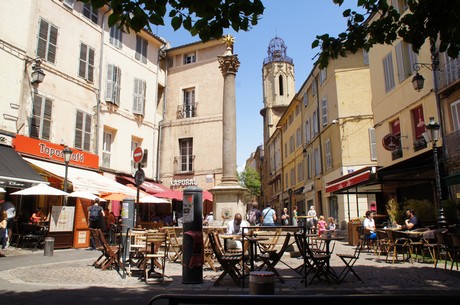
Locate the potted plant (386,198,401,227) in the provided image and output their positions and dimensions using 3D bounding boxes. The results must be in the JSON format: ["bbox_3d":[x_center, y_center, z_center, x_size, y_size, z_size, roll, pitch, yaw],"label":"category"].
[{"bbox_3d":[5.638,2.509,12.030,0.550,1.600,0.550,0,-10,0],"label":"potted plant"}]

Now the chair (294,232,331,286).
[{"bbox_3d":[1.464,1.812,6.017,0.510,0.850,0.440,1,-10,-5],"label":"chair"}]

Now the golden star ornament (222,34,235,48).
[{"bbox_3d":[-0.047,-4.720,14.644,0.500,0.580,0.320,-3,-11,15],"label":"golden star ornament"}]

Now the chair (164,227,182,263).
[{"bbox_3d":[-1.420,2.379,9.038,0.500,0.860,0.440,-4,-11,18],"label":"chair"}]

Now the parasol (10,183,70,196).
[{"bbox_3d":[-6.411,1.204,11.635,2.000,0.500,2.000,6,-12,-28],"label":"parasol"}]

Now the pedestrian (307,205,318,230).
[{"bbox_3d":[4.553,3.811,19.174,0.500,1.630,0.350,0,-10,0],"label":"pedestrian"}]

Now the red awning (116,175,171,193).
[{"bbox_3d":[-4.685,2.035,20.720,2.000,1.000,4.153,-4,-11,20],"label":"red awning"}]

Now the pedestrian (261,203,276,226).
[{"bbox_3d":[1.573,2.885,13.817,0.560,1.700,0.360,-1,-11,3],"label":"pedestrian"}]

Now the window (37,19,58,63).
[{"bbox_3d":[-8.308,-5.046,15.736,0.120,1.900,1.030,-4,-11,21],"label":"window"}]

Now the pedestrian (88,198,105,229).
[{"bbox_3d":[-4.702,2.547,12.228,0.550,1.720,0.400,2,-11,-12],"label":"pedestrian"}]

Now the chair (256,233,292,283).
[{"bbox_3d":[0.791,1.846,6.177,0.510,0.850,0.440,-1,-10,4],"label":"chair"}]

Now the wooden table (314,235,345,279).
[{"bbox_3d":[1.869,1.960,6.389,0.630,0.730,0.630,-3,-11,15],"label":"wooden table"}]

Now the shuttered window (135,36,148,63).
[{"bbox_3d":[-5.689,-6.670,22.301,0.120,1.650,1.130,-5,-11,25],"label":"shuttered window"}]

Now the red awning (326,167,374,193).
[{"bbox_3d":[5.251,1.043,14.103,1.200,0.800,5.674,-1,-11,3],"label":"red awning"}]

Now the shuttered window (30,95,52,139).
[{"bbox_3d":[-8.101,-1.482,14.851,0.140,1.900,1.060,-4,-11,20],"label":"shuttered window"}]

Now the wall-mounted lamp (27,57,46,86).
[{"bbox_3d":[-8.131,-3.404,14.472,0.800,1.100,0.500,-4,-11,21],"label":"wall-mounted lamp"}]

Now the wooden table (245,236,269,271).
[{"bbox_3d":[0.485,1.973,6.427,0.600,0.730,0.600,-1,-11,4],"label":"wooden table"}]

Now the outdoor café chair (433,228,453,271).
[{"bbox_3d":[4.610,2.080,7.414,0.540,0.860,0.500,7,-13,-34],"label":"outdoor café chair"}]

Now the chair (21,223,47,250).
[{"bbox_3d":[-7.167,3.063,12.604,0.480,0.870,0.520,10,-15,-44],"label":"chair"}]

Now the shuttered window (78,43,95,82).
[{"bbox_3d":[-7.428,-4.648,17.950,0.120,1.900,1.030,-4,-11,21],"label":"shuttered window"}]

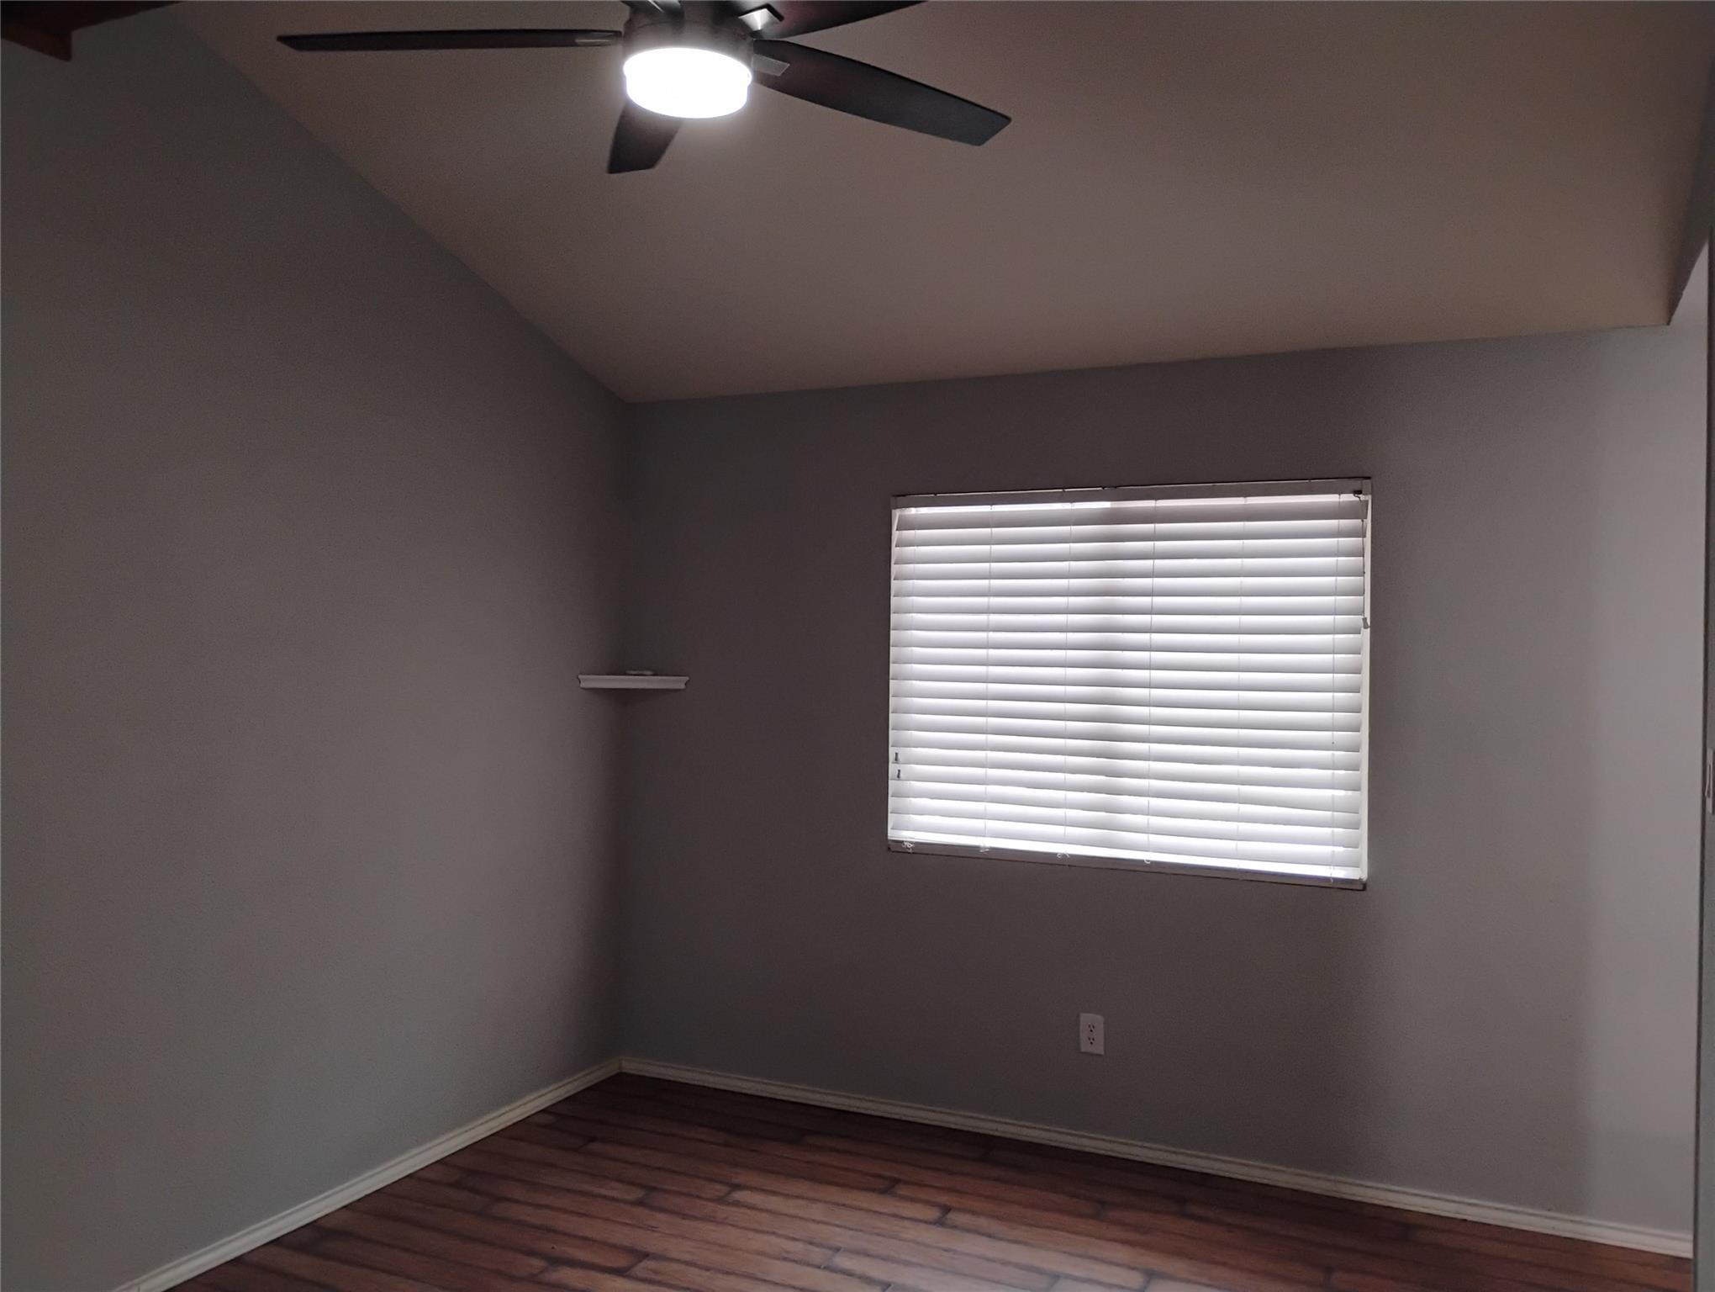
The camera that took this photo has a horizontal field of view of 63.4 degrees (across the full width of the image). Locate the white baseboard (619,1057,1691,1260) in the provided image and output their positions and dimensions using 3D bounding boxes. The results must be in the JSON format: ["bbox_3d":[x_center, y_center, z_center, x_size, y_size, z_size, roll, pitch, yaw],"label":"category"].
[{"bbox_3d":[0.665,1.533,4.311,3.384,0.062,0.015,1,0,25],"label":"white baseboard"}]

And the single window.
[{"bbox_3d":[0.792,0.101,4.287,1.478,1.172,0.060,1,0,25],"label":"single window"}]

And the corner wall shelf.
[{"bbox_3d":[-0.814,0.127,4.944,0.387,0.043,0.194,0,0,-20],"label":"corner wall shelf"}]

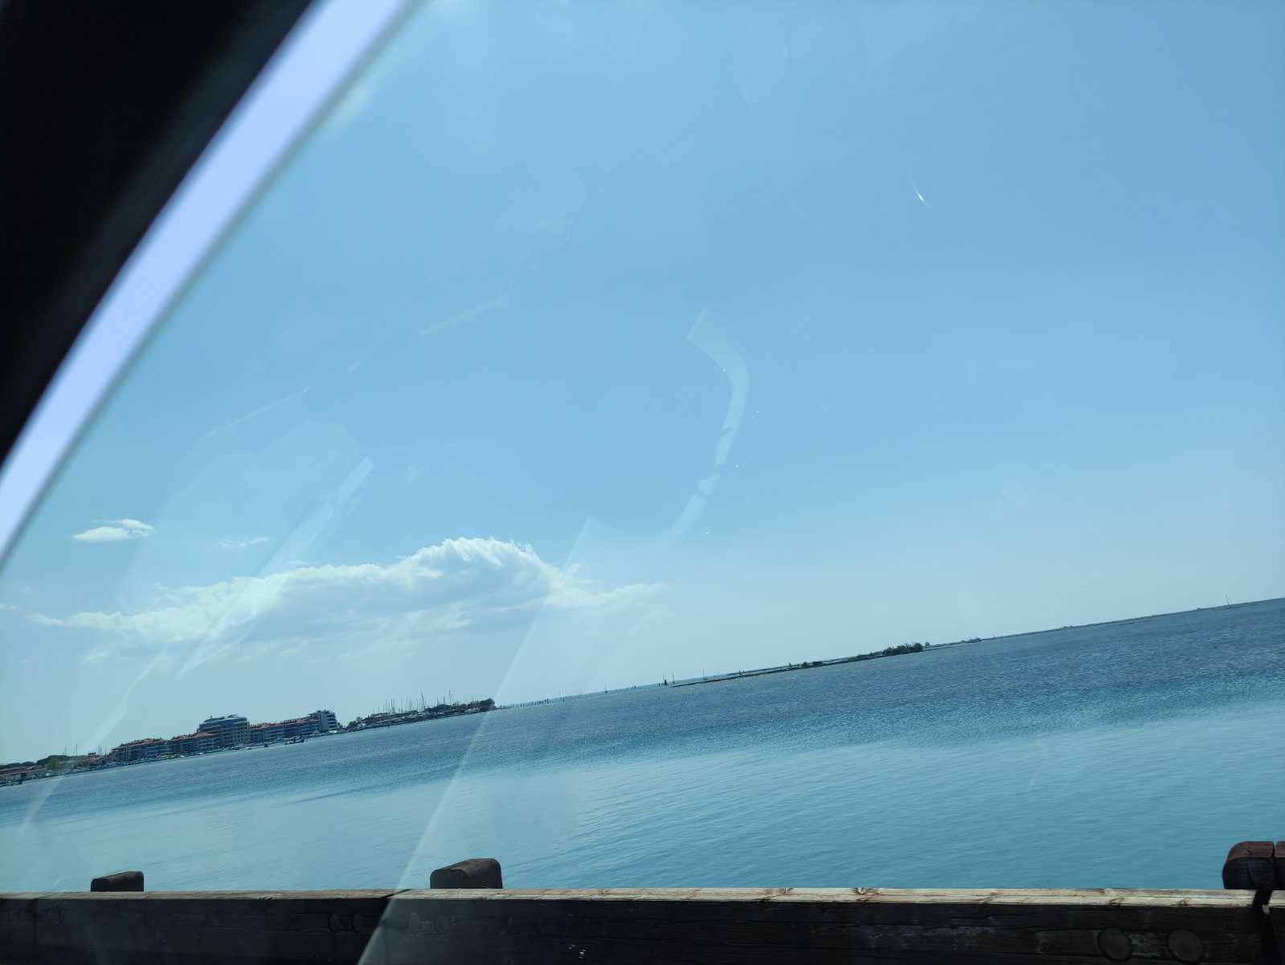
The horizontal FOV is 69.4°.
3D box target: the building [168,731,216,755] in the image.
[{"bbox_3d":[-341.260,196.990,705.000,30.300,14.500,14.000,-6,-12,-8],"label":"building"}]

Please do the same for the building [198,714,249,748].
[{"bbox_3d":[-328.310,195.050,728.000,32.300,24.600,20.000,-6,-12,-10],"label":"building"}]

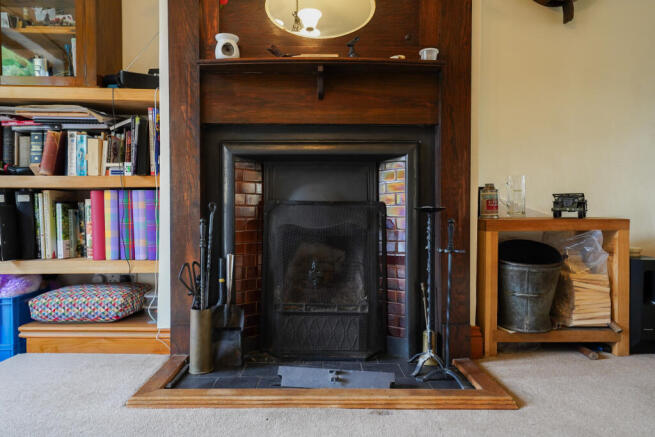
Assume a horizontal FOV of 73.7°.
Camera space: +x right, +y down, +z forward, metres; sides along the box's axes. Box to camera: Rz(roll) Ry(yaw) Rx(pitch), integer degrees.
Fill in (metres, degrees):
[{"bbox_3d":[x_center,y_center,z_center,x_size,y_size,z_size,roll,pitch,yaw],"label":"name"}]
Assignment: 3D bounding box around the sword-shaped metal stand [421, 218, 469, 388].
[{"bbox_3d":[0.405,0.289,1.555,0.160,0.580,0.140,0,1,0],"label":"sword-shaped metal stand"}]

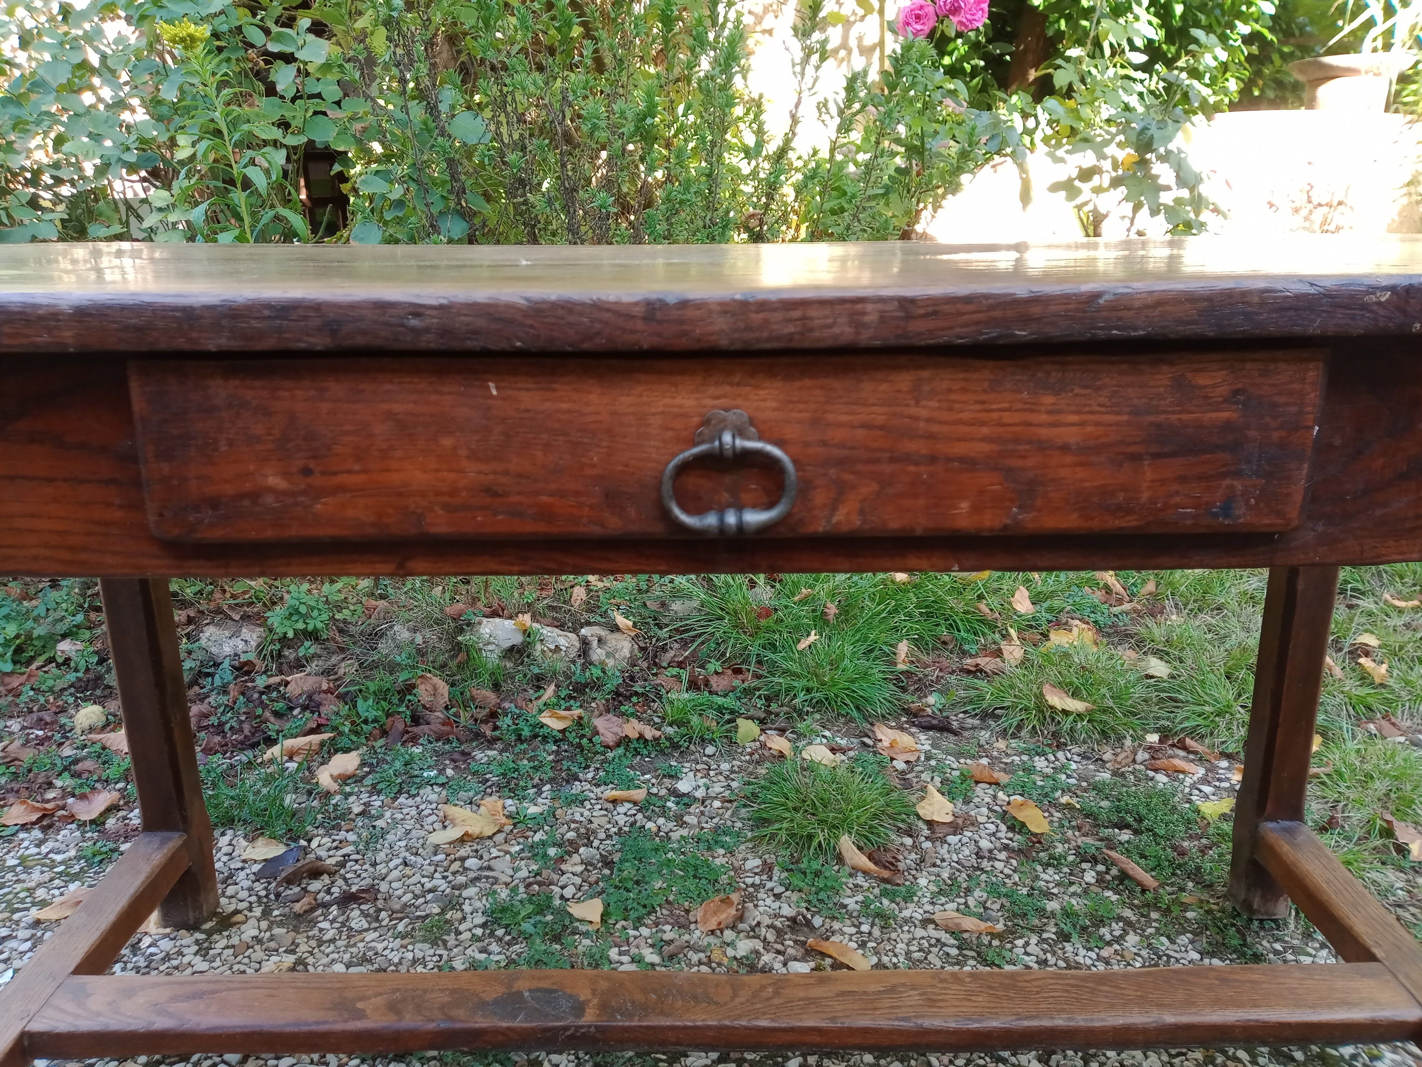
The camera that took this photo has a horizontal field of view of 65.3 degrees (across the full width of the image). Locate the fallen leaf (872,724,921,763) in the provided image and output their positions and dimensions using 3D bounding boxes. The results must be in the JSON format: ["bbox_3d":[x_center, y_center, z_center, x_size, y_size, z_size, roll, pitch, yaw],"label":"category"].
[{"bbox_3d":[0.275,0.311,1.649,0.060,0.025,0.086,-13,20,-36],"label":"fallen leaf"}]

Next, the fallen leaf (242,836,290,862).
[{"bbox_3d":[-0.565,0.402,1.413,0.054,0.016,0.032,2,17,10],"label":"fallen leaf"}]

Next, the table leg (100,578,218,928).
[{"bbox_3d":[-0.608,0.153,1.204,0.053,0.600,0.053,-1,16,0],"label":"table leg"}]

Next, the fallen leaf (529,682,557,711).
[{"bbox_3d":[-0.270,0.262,1.786,0.055,0.035,0.030,-16,22,-43],"label":"fallen leaf"}]

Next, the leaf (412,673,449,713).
[{"bbox_3d":[-0.450,0.256,1.785,0.055,0.050,0.045,-1,16,0],"label":"leaf"}]

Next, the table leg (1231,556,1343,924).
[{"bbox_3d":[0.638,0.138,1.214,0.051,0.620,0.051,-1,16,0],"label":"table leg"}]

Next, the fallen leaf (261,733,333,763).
[{"bbox_3d":[-0.617,0.320,1.653,0.099,0.030,0.046,-2,16,-5],"label":"fallen leaf"}]

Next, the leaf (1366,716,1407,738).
[{"bbox_3d":[1.036,0.297,1.700,0.063,0.020,0.040,9,19,31],"label":"leaf"}]

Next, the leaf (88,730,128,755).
[{"bbox_3d":[-0.892,0.314,1.662,0.075,0.024,0.050,1,16,5],"label":"leaf"}]

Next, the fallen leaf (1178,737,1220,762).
[{"bbox_3d":[0.714,0.316,1.621,0.064,0.022,0.027,11,20,35],"label":"fallen leaf"}]

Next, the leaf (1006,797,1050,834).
[{"bbox_3d":[0.427,0.373,1.472,0.038,0.020,0.068,-10,19,-28],"label":"leaf"}]

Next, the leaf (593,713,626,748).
[{"bbox_3d":[-0.150,0.300,1.695,0.044,0.025,0.077,-6,17,-17],"label":"leaf"}]

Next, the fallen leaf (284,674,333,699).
[{"bbox_3d":[-0.675,0.256,1.862,0.083,0.025,0.048,-5,17,-14],"label":"fallen leaf"}]

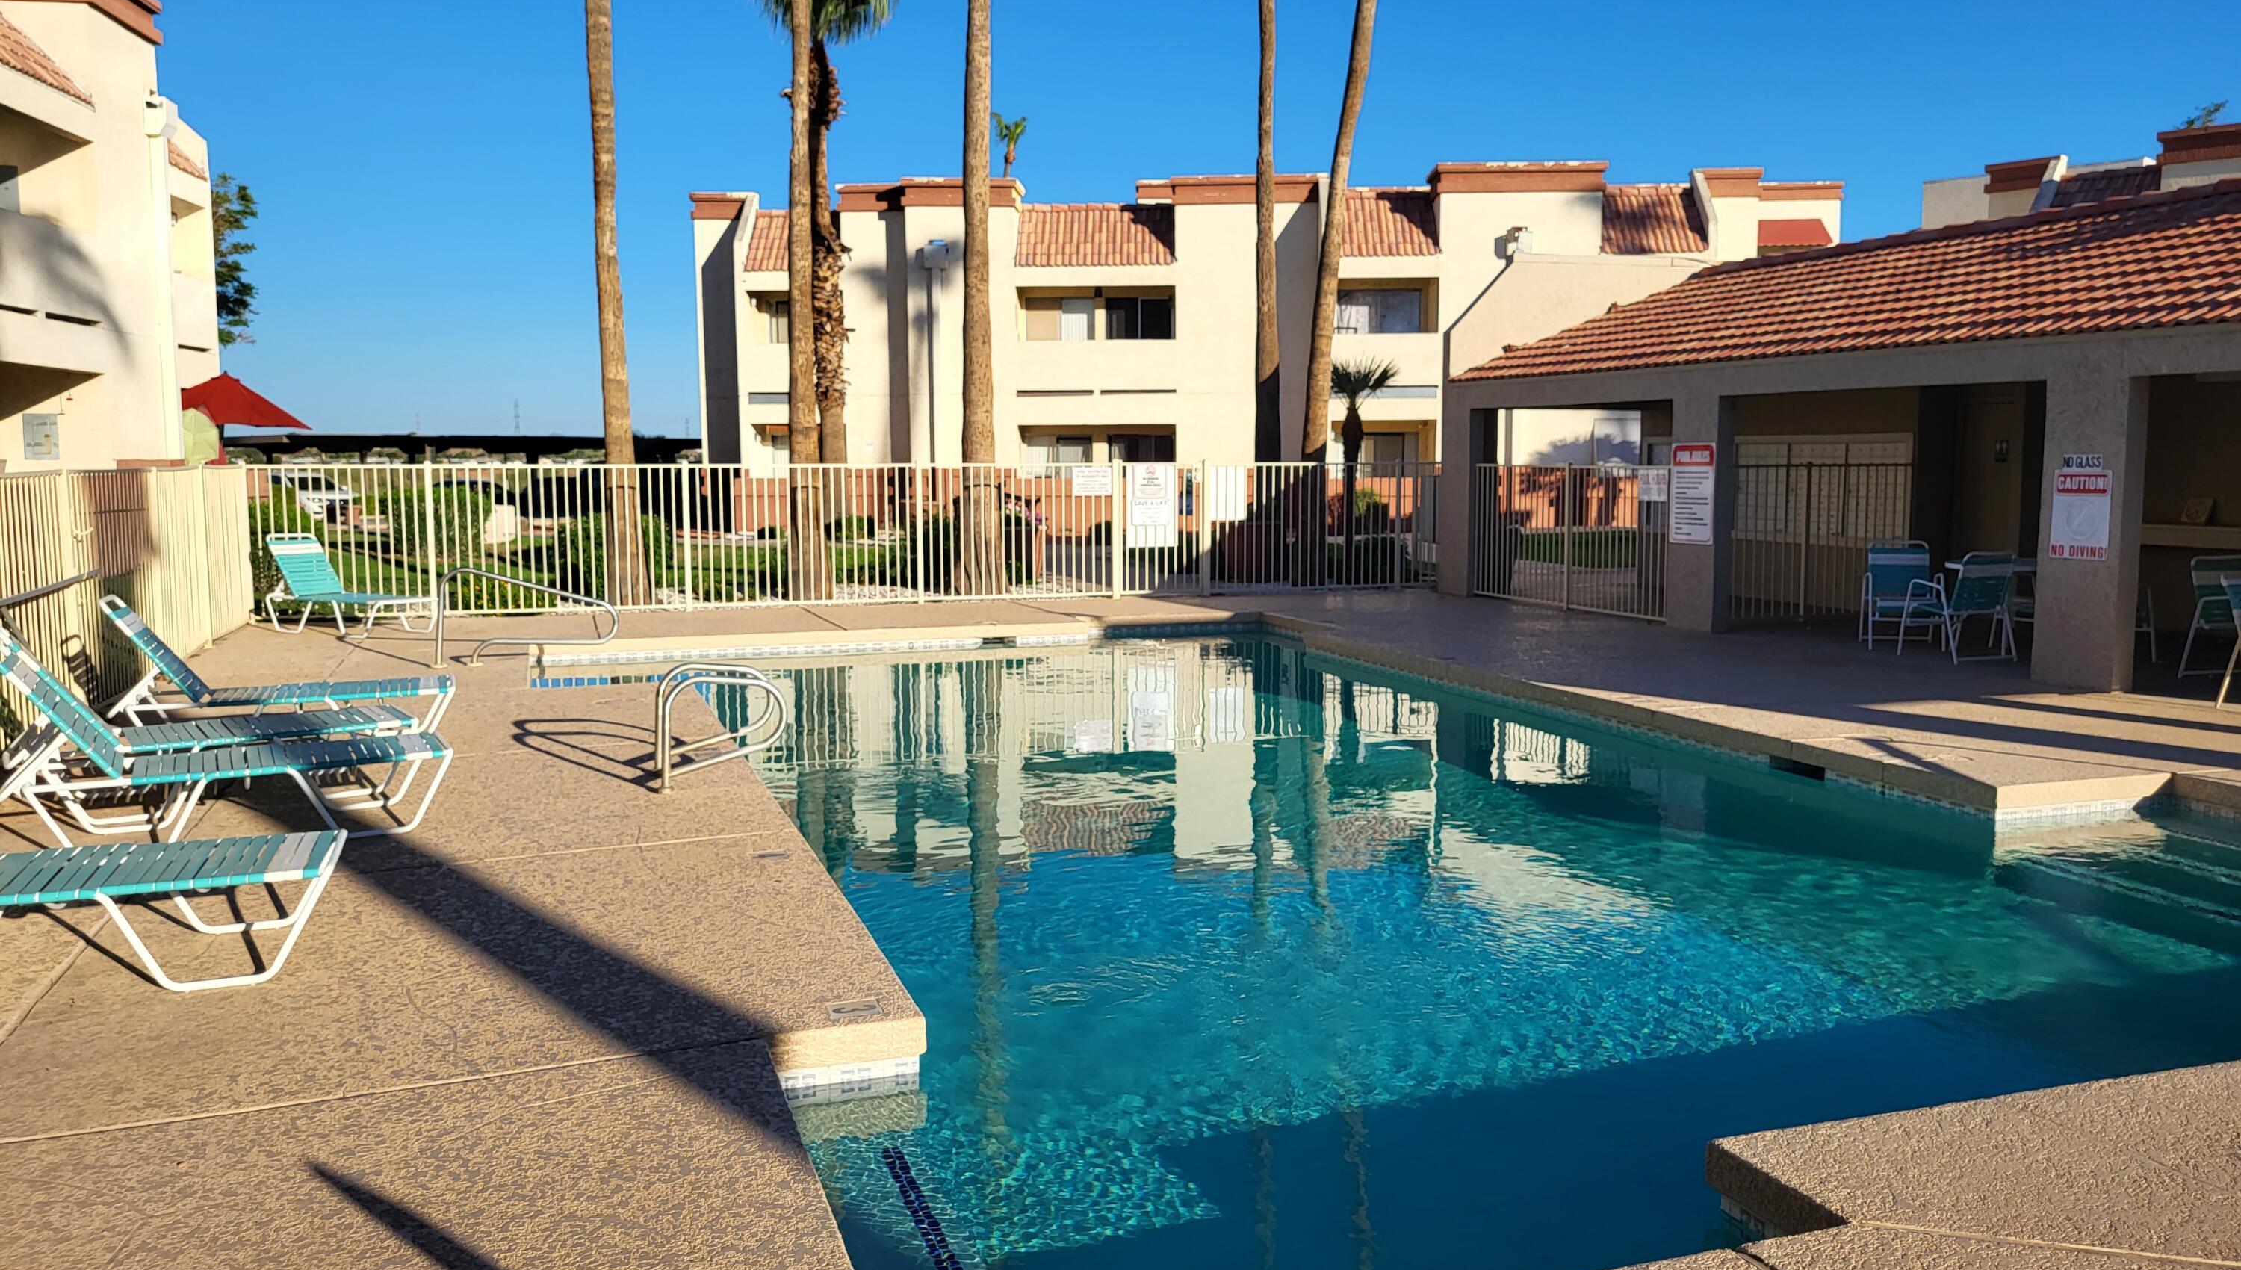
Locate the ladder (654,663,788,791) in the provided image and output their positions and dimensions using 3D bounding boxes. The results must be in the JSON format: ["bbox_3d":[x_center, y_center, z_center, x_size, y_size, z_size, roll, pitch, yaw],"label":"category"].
[{"bbox_3d":[-1.991,0.430,8.349,0.630,0.550,0.570,-2,6,-19],"label":"ladder"}]

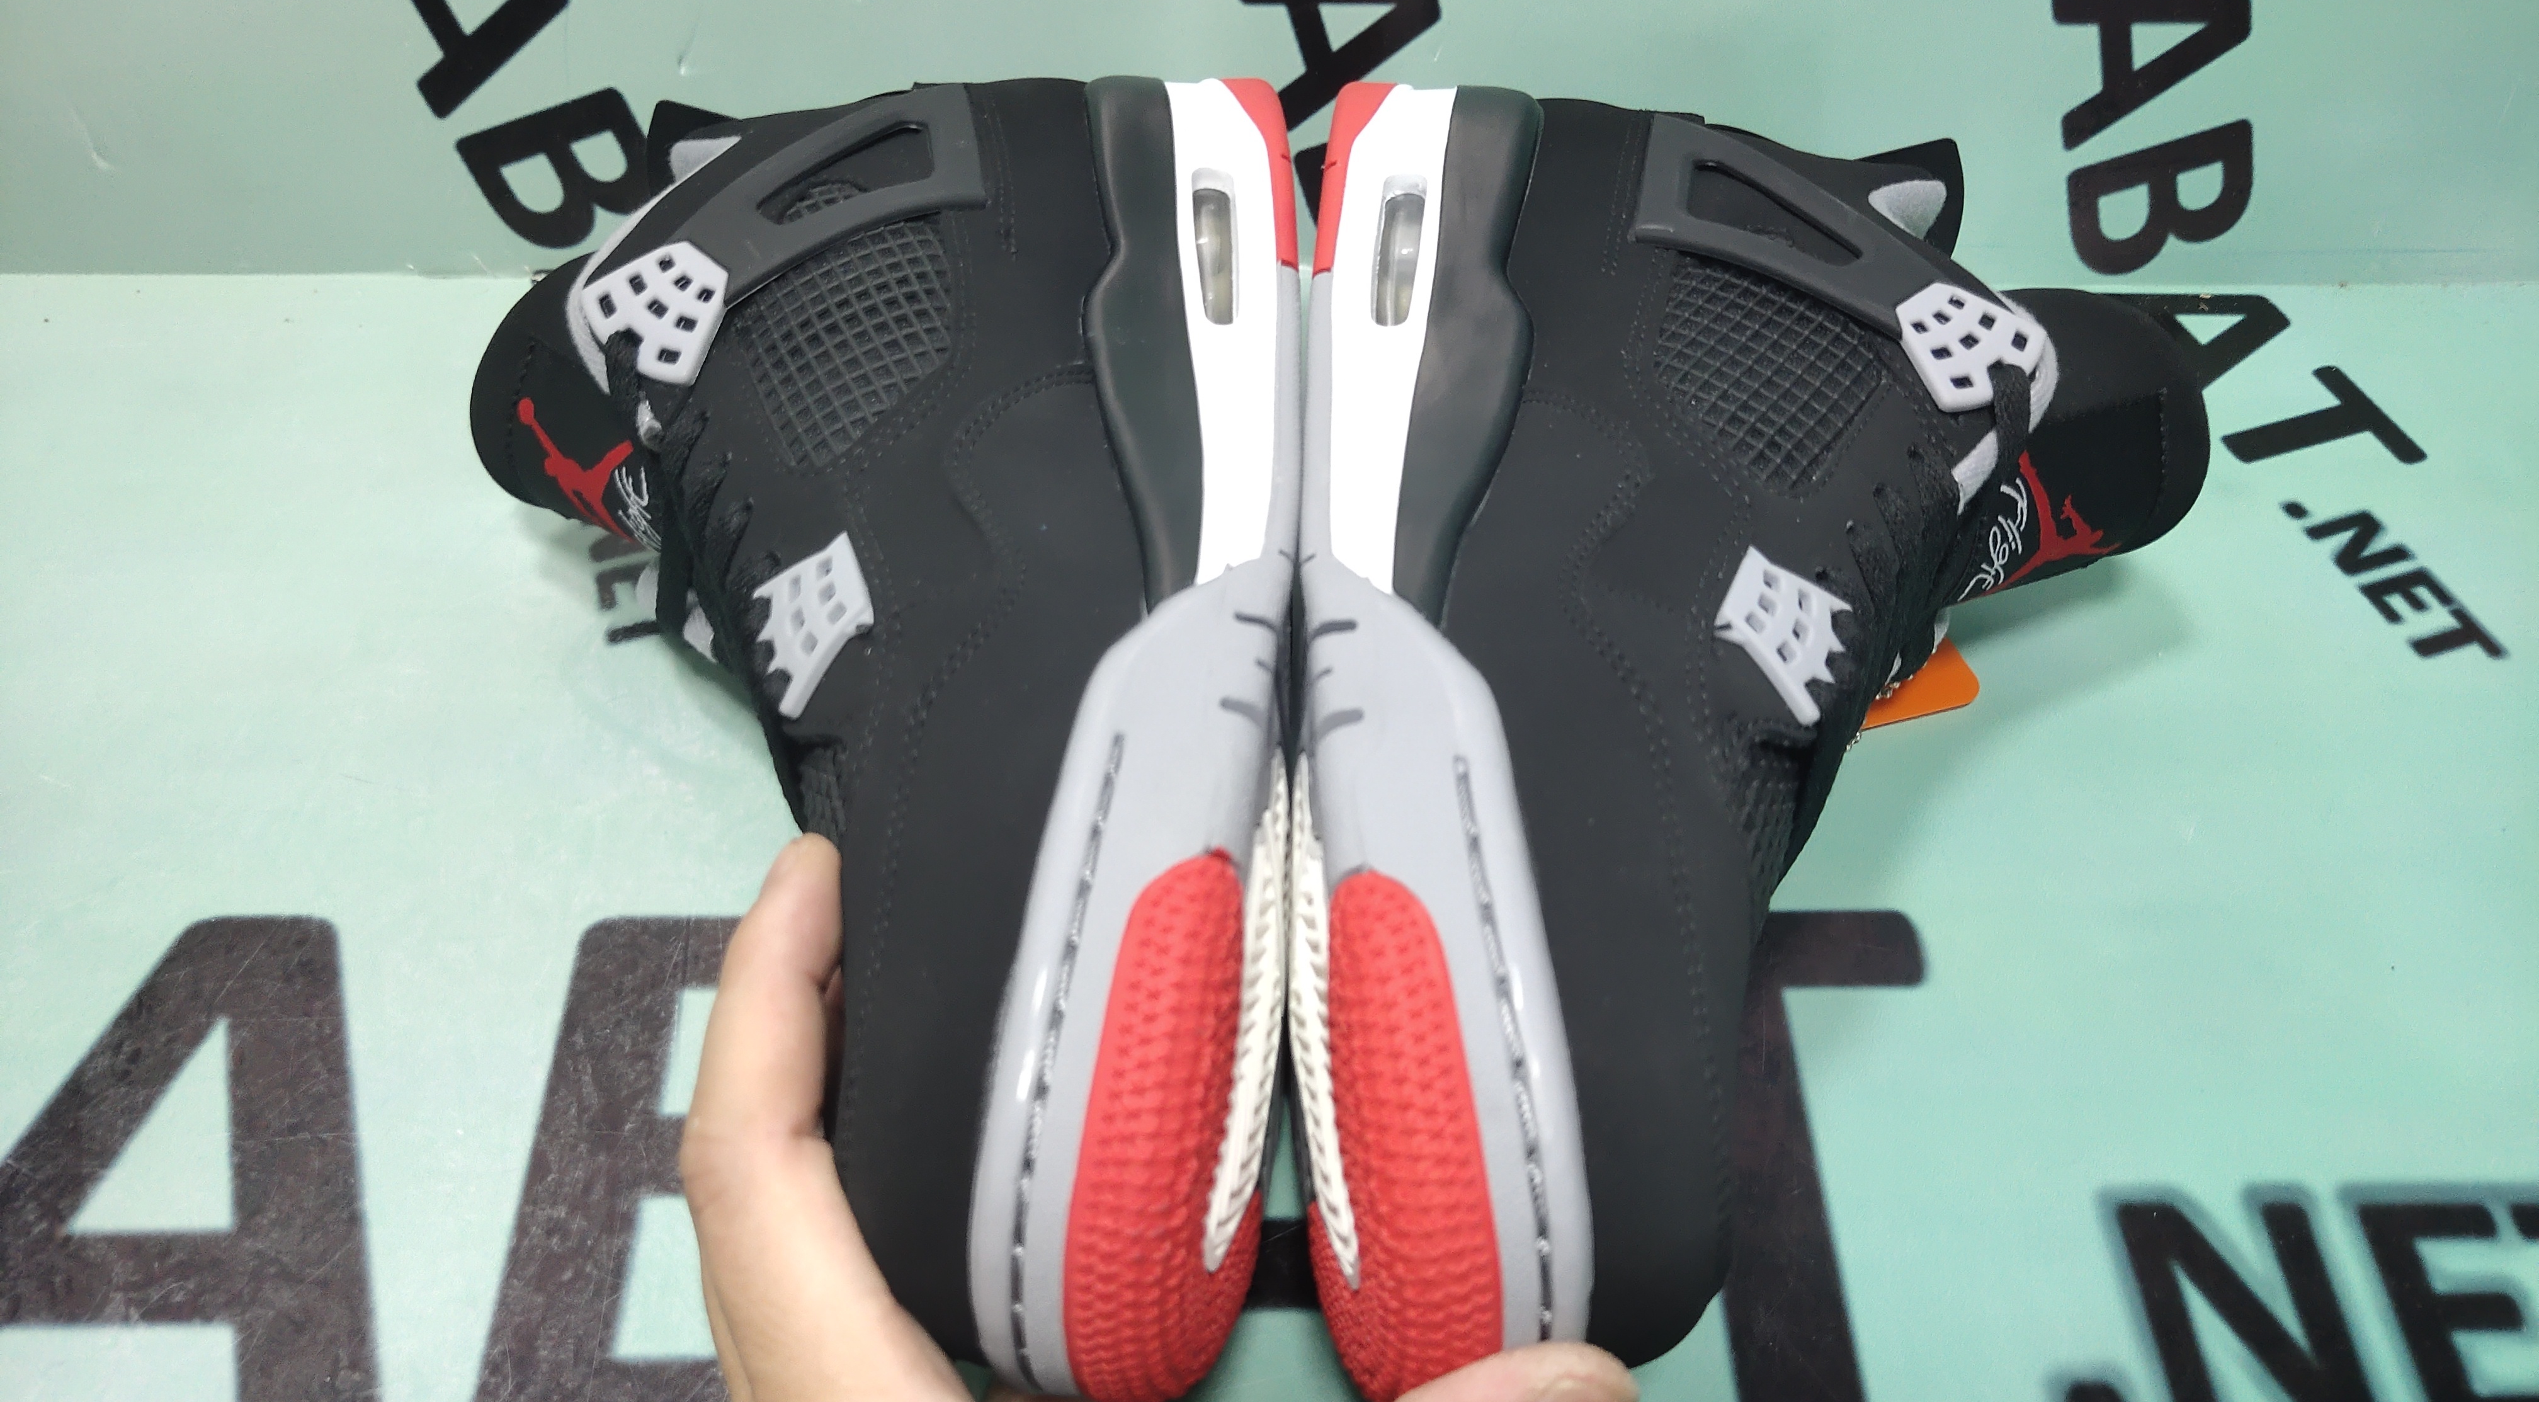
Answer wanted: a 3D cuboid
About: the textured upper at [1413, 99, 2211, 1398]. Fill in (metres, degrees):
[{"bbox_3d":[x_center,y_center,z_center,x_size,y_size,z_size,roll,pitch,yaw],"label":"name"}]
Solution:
[{"bbox_3d":[0.111,-0.011,0.428,0.153,0.100,0.281,-4,53,4],"label":"textured upper"}]

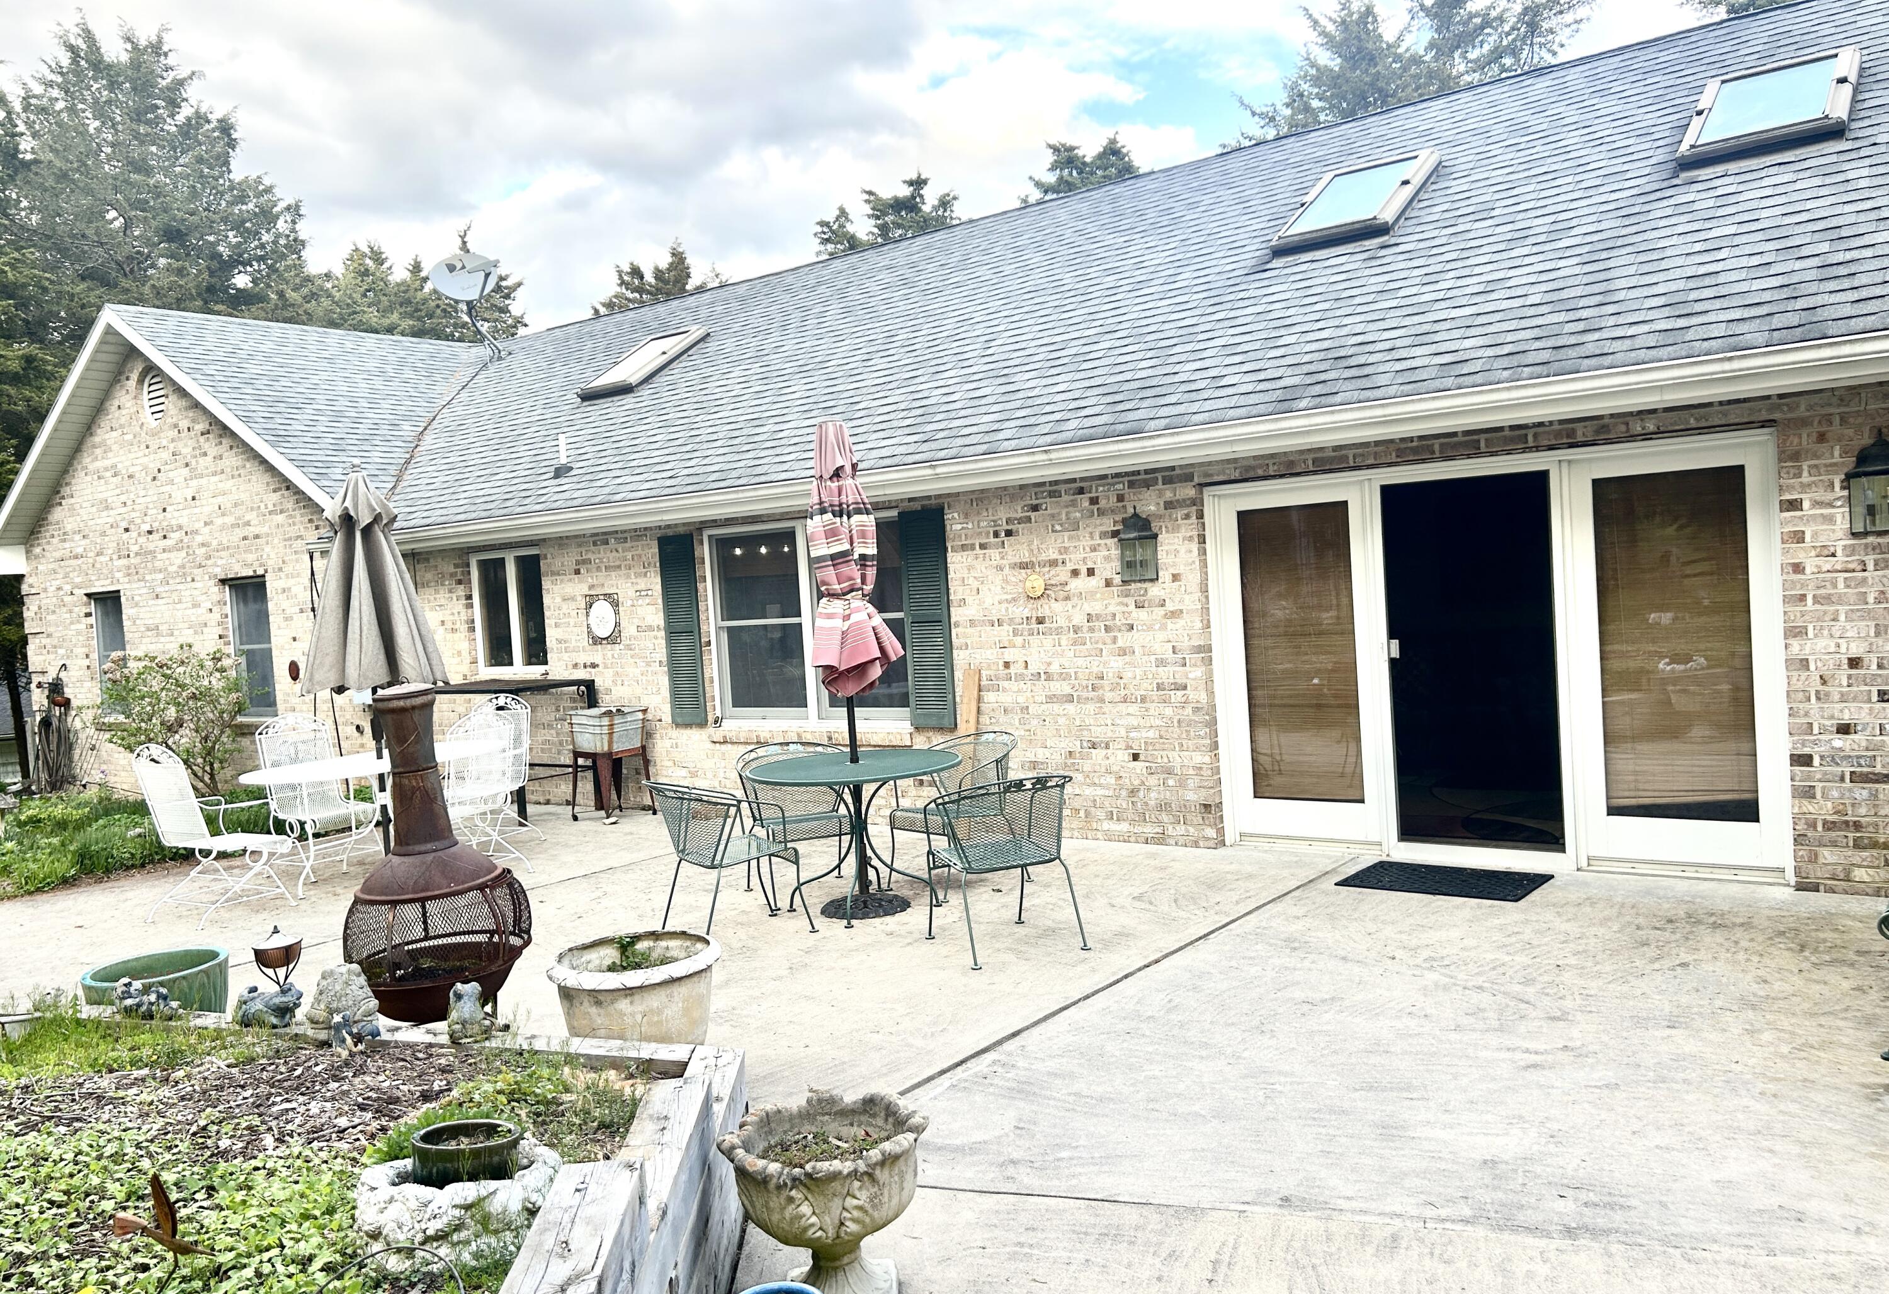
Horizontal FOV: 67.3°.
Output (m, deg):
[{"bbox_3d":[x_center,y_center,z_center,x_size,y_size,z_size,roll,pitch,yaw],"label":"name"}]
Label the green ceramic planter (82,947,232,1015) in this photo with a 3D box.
[{"bbox_3d":[-3.156,1.420,5.714,0.590,0.290,0.590,-3,3,21],"label":"green ceramic planter"}]

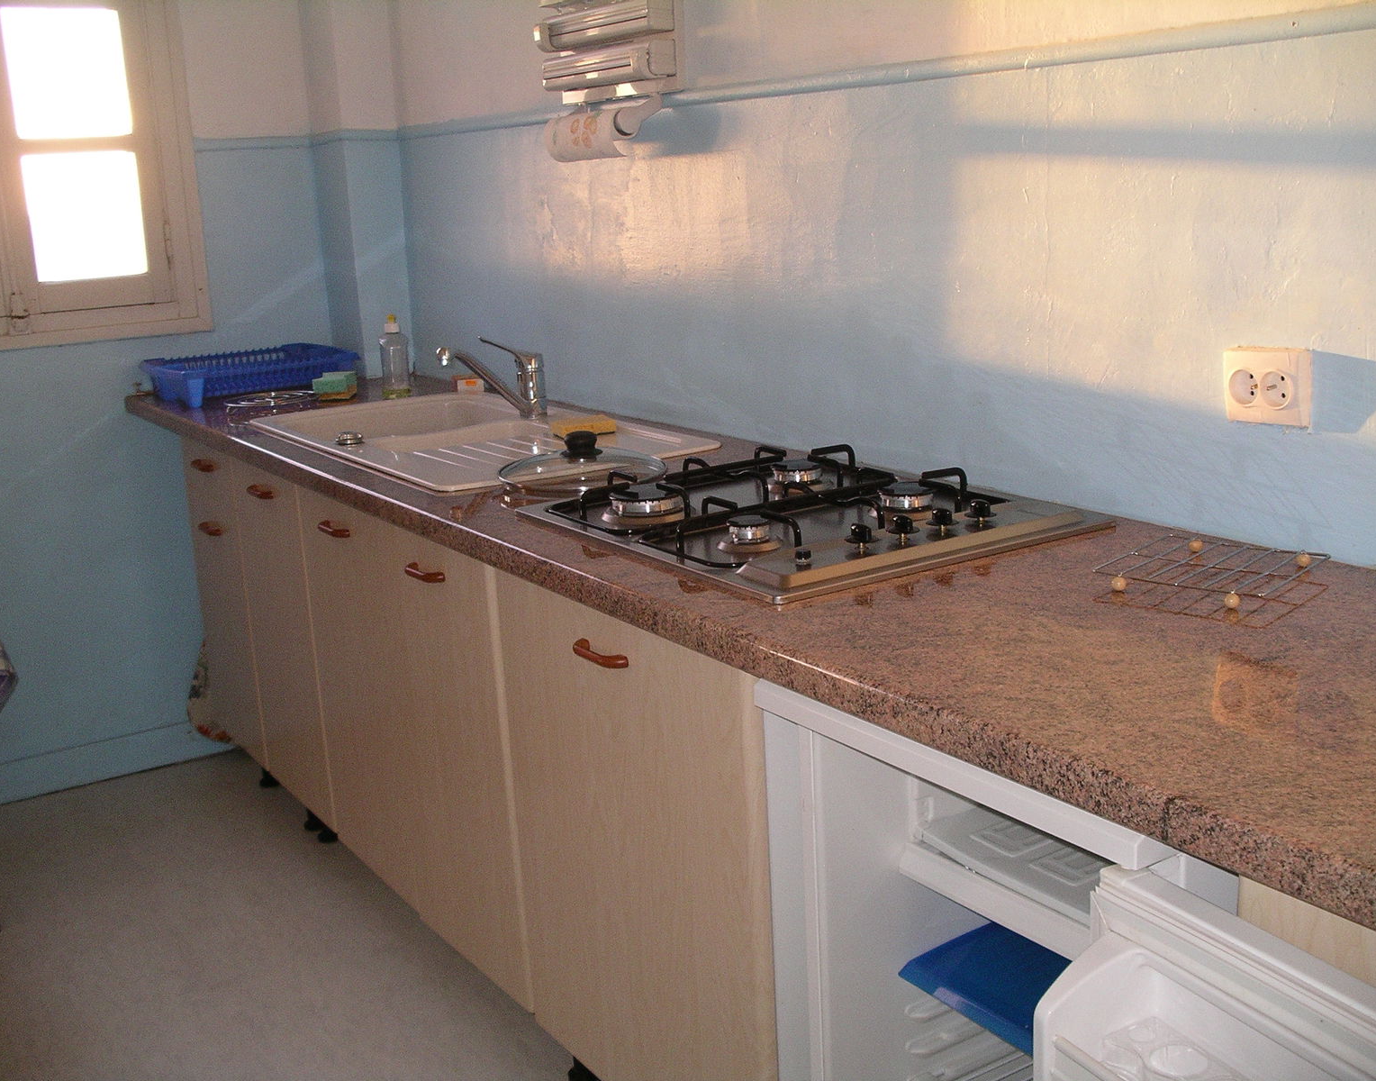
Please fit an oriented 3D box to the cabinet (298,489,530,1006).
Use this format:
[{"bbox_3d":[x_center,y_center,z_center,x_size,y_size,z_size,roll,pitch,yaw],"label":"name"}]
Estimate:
[{"bbox_3d":[-0.214,0.236,2.626,0.580,0.686,0.786,-11,16,-31],"label":"cabinet"}]

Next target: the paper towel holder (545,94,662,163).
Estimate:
[{"bbox_3d":[-0.145,-0.718,2.693,0.120,0.101,0.240,-11,16,-31],"label":"paper towel holder"}]

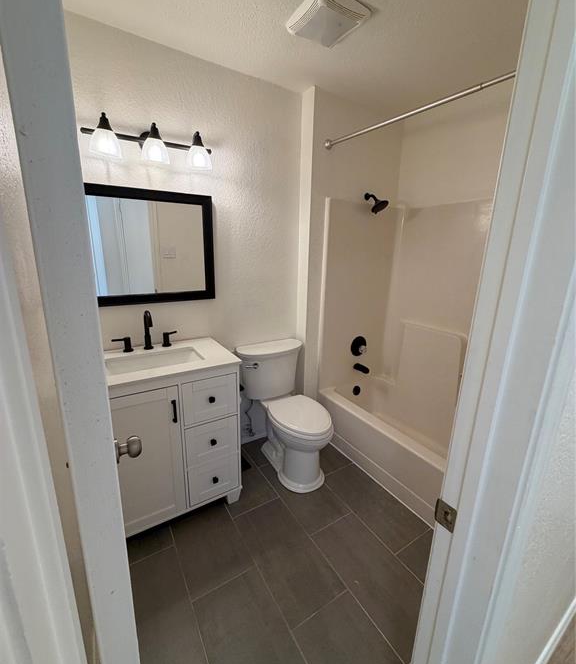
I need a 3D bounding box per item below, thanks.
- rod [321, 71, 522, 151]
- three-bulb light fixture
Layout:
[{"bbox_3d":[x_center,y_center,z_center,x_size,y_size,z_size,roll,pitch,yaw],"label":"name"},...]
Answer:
[{"bbox_3d":[0.670,-1.038,1.406,0.052,0.052,1.520,-8,18,-32],"label":"rod"},{"bbox_3d":[-0.680,-0.950,1.578,0.612,0.195,0.170,-8,17,-30],"label":"three-bulb light fixture"}]

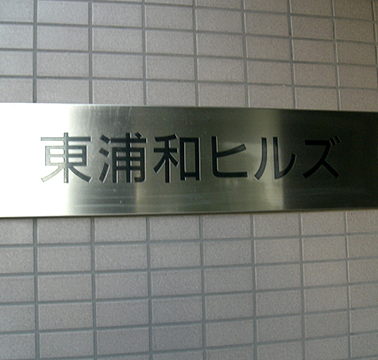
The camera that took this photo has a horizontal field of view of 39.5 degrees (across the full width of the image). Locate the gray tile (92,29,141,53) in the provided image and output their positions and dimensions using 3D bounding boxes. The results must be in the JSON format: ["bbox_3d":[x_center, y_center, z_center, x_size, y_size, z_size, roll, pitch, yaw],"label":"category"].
[{"bbox_3d":[-0.135,-0.259,0.982,0.095,0.045,0.010,-1,-5,-14],"label":"gray tile"}]

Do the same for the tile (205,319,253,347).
[{"bbox_3d":[0.077,0.286,0.984,0.095,0.045,0.008,0,-5,-13],"label":"tile"}]

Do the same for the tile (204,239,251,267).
[{"bbox_3d":[0.072,0.137,0.998,0.095,0.045,0.009,-1,-5,-13],"label":"tile"}]

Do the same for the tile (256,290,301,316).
[{"bbox_3d":[0.170,0.234,1.013,0.095,0.045,0.010,-1,-5,-14],"label":"tile"}]

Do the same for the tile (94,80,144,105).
[{"bbox_3d":[-0.132,-0.162,0.974,0.095,0.045,0.009,-1,-5,-13],"label":"tile"}]

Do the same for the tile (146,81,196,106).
[{"bbox_3d":[-0.036,-0.163,0.999,0.095,0.045,0.009,-1,-5,-13],"label":"tile"}]

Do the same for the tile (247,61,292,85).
[{"bbox_3d":[0.158,-0.213,1.050,0.095,0.045,0.010,-1,-5,-14],"label":"tile"}]

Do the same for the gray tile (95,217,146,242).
[{"bbox_3d":[-0.124,0.089,0.953,0.095,0.045,0.008,0,-5,-13],"label":"gray tile"}]

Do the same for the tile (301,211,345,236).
[{"bbox_3d":[0.264,0.084,1.044,0.095,0.045,0.009,-1,-5,-13],"label":"tile"}]

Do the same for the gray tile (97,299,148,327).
[{"bbox_3d":[-0.120,0.237,0.944,0.095,0.045,0.009,-1,-5,-13],"label":"gray tile"}]

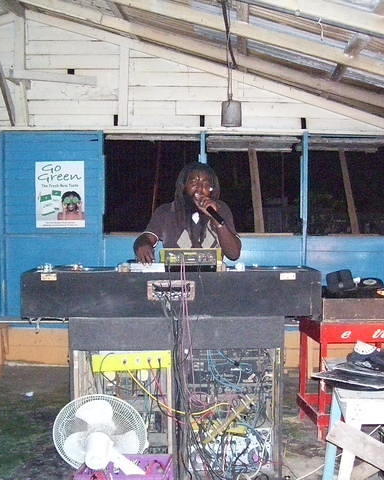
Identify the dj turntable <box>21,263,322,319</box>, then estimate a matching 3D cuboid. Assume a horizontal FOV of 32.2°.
[{"bbox_3d":[-0.103,0.258,3.649,1.530,0.260,0.450,0,3,0],"label":"dj turntable"}]

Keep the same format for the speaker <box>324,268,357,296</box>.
[{"bbox_3d":[0.940,0.262,4.200,0.170,0.160,0.140,0,3,-6],"label":"speaker"}]

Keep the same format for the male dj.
[{"bbox_3d":[-0.037,0.369,4.096,0.640,1.690,0.460,0,3,0],"label":"male dj"}]

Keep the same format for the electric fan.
[{"bbox_3d":[-0.433,0.942,3.112,0.450,0.450,0.290,41,11,-12],"label":"electric fan"}]

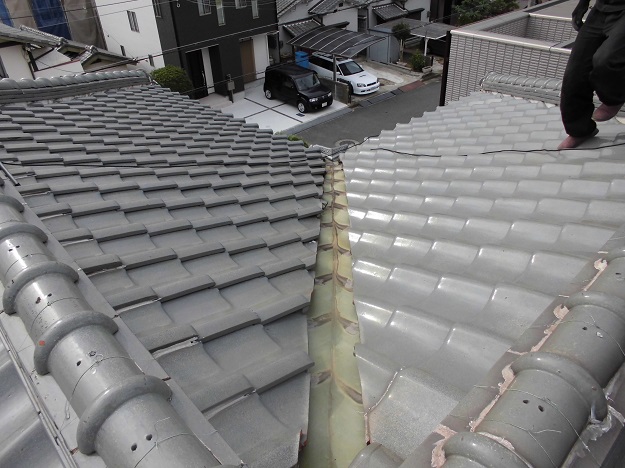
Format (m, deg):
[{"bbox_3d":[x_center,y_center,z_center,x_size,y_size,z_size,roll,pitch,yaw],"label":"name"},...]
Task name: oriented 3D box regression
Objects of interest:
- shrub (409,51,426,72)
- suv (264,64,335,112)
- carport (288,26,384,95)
[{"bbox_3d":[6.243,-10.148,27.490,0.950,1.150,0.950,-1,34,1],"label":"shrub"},{"bbox_3d":[-0.689,-7.282,23.371,1.690,1.650,3.870,-26,41,-31],"label":"suv"},{"bbox_3d":[1.216,-9.307,25.351,2.631,2.695,4.759,-28,42,-33],"label":"carport"}]

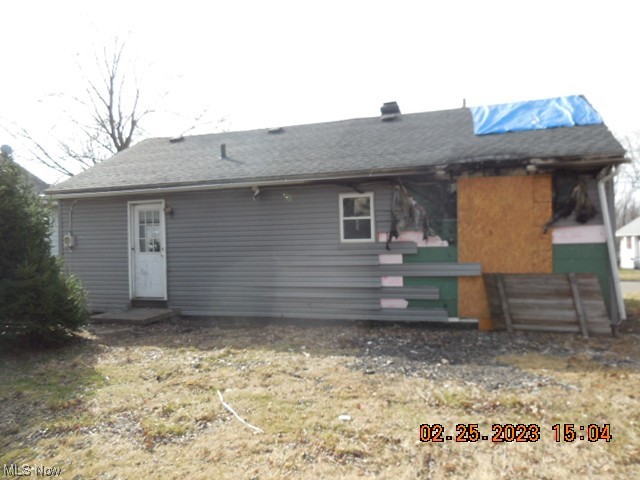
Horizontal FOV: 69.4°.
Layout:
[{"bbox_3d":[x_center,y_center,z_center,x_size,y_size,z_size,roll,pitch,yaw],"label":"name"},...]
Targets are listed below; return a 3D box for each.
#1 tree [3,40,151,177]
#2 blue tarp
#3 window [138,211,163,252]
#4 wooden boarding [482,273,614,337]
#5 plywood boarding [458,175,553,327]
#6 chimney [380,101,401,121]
[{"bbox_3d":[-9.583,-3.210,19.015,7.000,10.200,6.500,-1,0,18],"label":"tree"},{"bbox_3d":[4.319,-2.578,9.489,2.400,0.100,2.100,-1,29,18],"label":"blue tarp"},{"bbox_3d":[-3.695,-0.180,10.042,0.570,0.920,0.050,-1,0,18],"label":"window"},{"bbox_3d":[3.616,1.021,7.453,1.760,0.980,0.090,-4,-17,18],"label":"wooden boarding"},{"bbox_3d":[3.117,0.218,7.801,1.500,2.560,0.040,-1,0,18],"label":"plywood boarding"},{"bbox_3d":[1.725,-3.100,11.151,0.420,0.430,0.420,-1,0,18],"label":"chimney"}]

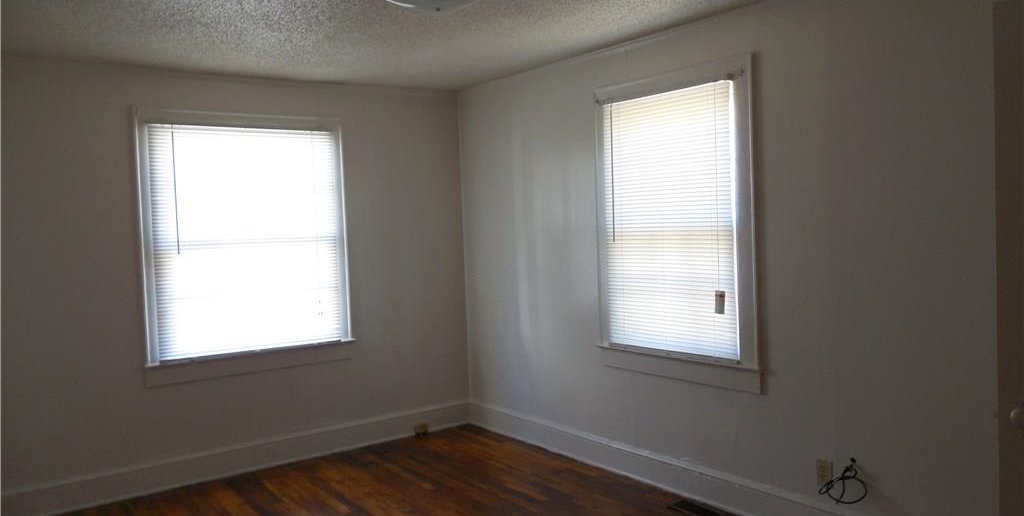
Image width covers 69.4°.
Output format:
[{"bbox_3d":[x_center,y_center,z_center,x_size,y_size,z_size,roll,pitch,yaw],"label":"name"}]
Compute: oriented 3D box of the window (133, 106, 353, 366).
[{"bbox_3d":[-1.616,-0.151,4.575,1.250,1.460,0.100,-4,3,-37],"label":"window"}]

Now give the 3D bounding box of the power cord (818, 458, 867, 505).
[{"bbox_3d":[1.407,0.963,3.152,0.070,0.190,0.190,-4,3,-37],"label":"power cord"}]

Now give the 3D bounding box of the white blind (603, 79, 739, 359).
[{"bbox_3d":[0.821,-0.184,3.920,0.050,1.380,0.890,-4,3,-37],"label":"white blind"}]

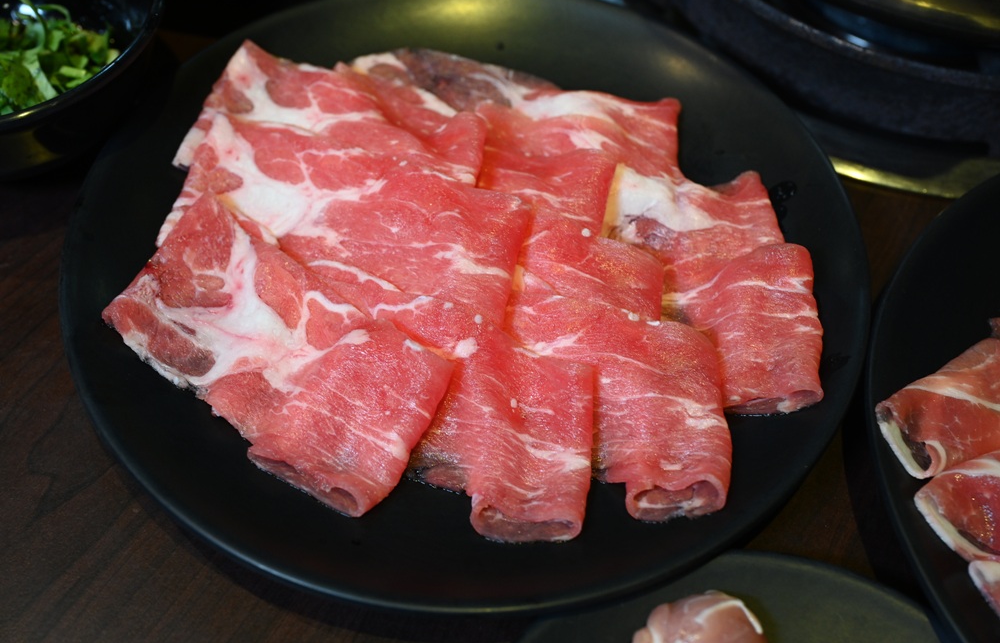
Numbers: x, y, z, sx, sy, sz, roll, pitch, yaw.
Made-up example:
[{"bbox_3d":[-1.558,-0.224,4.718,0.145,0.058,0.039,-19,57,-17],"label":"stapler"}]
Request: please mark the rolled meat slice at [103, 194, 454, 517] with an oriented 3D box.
[{"bbox_3d":[-0.069,0.004,0.360,0.116,0.020,0.054,33,58,21],"label":"rolled meat slice"}]

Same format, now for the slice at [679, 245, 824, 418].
[{"bbox_3d":[0.075,0.000,0.370,0.052,0.018,0.059,2,52,0],"label":"slice"}]

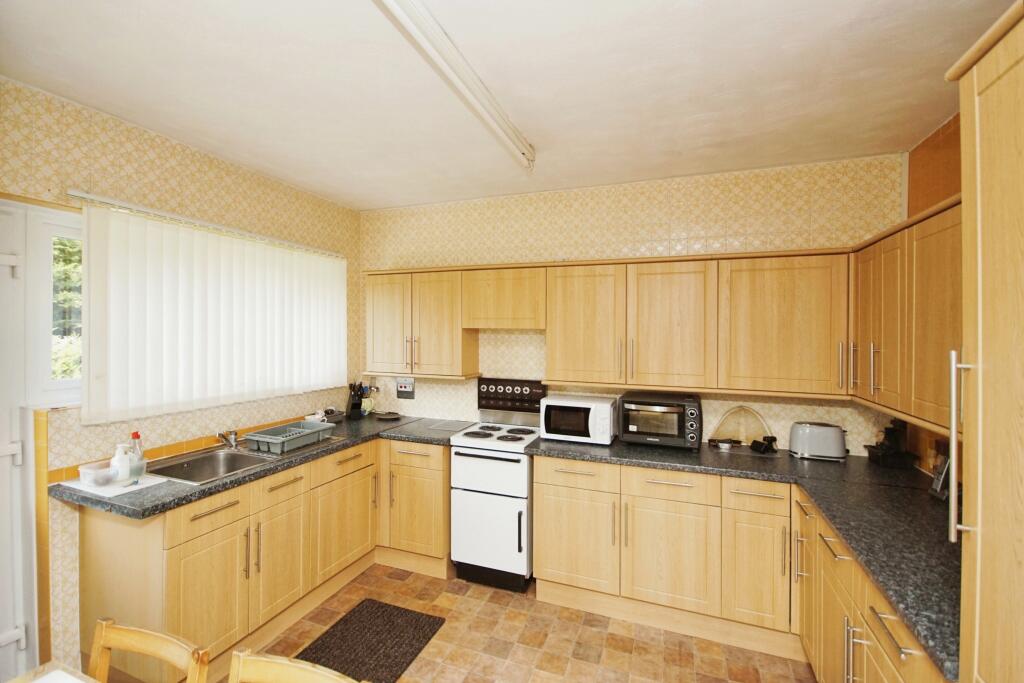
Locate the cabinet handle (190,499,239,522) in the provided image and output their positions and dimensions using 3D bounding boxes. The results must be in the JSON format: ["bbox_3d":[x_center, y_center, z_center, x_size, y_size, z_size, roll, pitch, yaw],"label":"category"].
[{"bbox_3d":[-1.286,0.729,1.966,0.035,0.013,0.220,1,1,21],"label":"cabinet handle"}]

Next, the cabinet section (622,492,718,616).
[{"bbox_3d":[0.929,1.115,2.670,0.504,0.564,0.570,1,1,21],"label":"cabinet section"}]

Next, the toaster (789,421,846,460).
[{"bbox_3d":[1.669,0.543,2.510,0.258,0.182,0.160,1,1,21],"label":"toaster"}]

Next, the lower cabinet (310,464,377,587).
[{"bbox_3d":[-1.270,1.091,2.861,0.560,0.560,0.550,1,1,21],"label":"lower cabinet"}]

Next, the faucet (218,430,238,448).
[{"bbox_3d":[-1.599,0.563,2.578,0.055,0.115,0.170,0,1,-9],"label":"faucet"}]

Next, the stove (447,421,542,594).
[{"bbox_3d":[-0.060,1.069,3.031,0.505,0.927,0.540,1,1,19],"label":"stove"}]

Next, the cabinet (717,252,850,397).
[{"bbox_3d":[1.496,-0.094,2.583,0.610,0.720,0.310,1,1,21],"label":"cabinet"}]

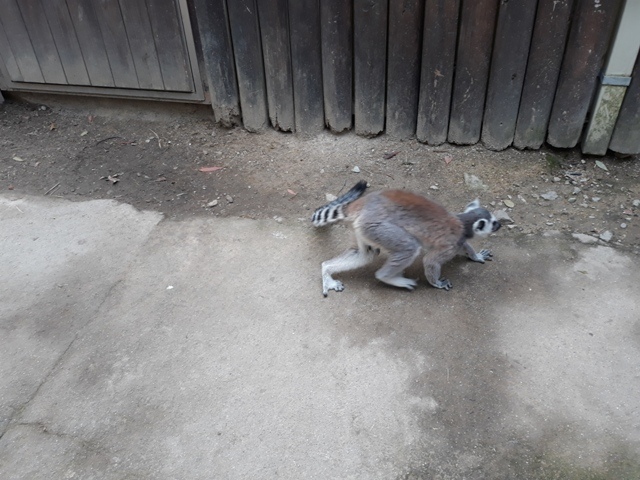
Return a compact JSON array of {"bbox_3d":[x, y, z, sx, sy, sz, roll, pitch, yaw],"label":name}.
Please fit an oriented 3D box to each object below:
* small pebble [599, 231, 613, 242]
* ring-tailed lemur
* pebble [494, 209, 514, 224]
[{"bbox_3d":[0.947,-0.012,1.656,0.047,0.023,0.040,-2,33,1],"label":"small pebble"},{"bbox_3d":[0.267,-0.012,1.425,0.590,0.340,0.210,-10,34,-11],"label":"ring-tailed lemur"},{"bbox_3d":[0.655,-0.084,1.790,0.068,0.030,0.055,-2,33,1],"label":"pebble"}]

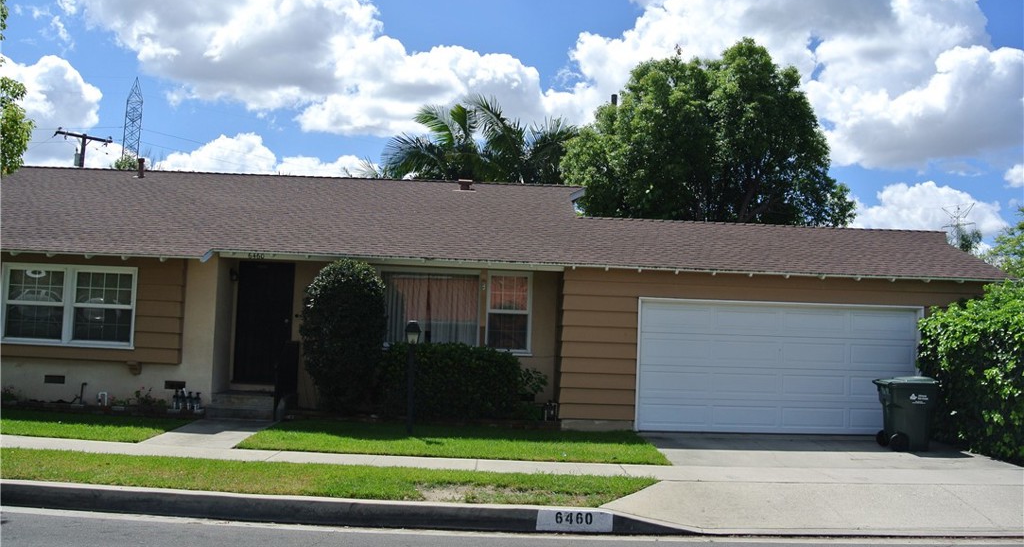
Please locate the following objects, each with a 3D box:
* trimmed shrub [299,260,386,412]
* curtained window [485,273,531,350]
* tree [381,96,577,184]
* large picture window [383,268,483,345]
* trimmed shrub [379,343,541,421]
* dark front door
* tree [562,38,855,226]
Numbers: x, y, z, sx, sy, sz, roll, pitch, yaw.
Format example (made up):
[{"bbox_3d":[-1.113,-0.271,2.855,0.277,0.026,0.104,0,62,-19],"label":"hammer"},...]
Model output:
[{"bbox_3d":[-2.775,1.021,13.600,1.400,2.450,1.400,2,-3,0],"label":"trimmed shrub"},{"bbox_3d":[-0.057,0.756,15.600,0.850,1.570,0.120,2,-3,0],"label":"curtained window"},{"bbox_3d":[-1.287,-1.347,27.772,6.000,9.123,5.600,2,-3,0],"label":"tree"},{"bbox_3d":[-1.540,0.690,15.600,1.930,1.560,0.120,2,-3,0],"label":"large picture window"},{"bbox_3d":[-0.916,1.892,14.400,2.700,1.220,1.100,2,-3,0],"label":"trimmed shrub"},{"bbox_3d":[-4.233,0.840,14.150,0.940,2.040,0.090,2,-3,0],"label":"dark front door"},{"bbox_3d":[6.053,-1.830,25.242,8.400,10.318,8.000,2,-3,0],"label":"tree"}]

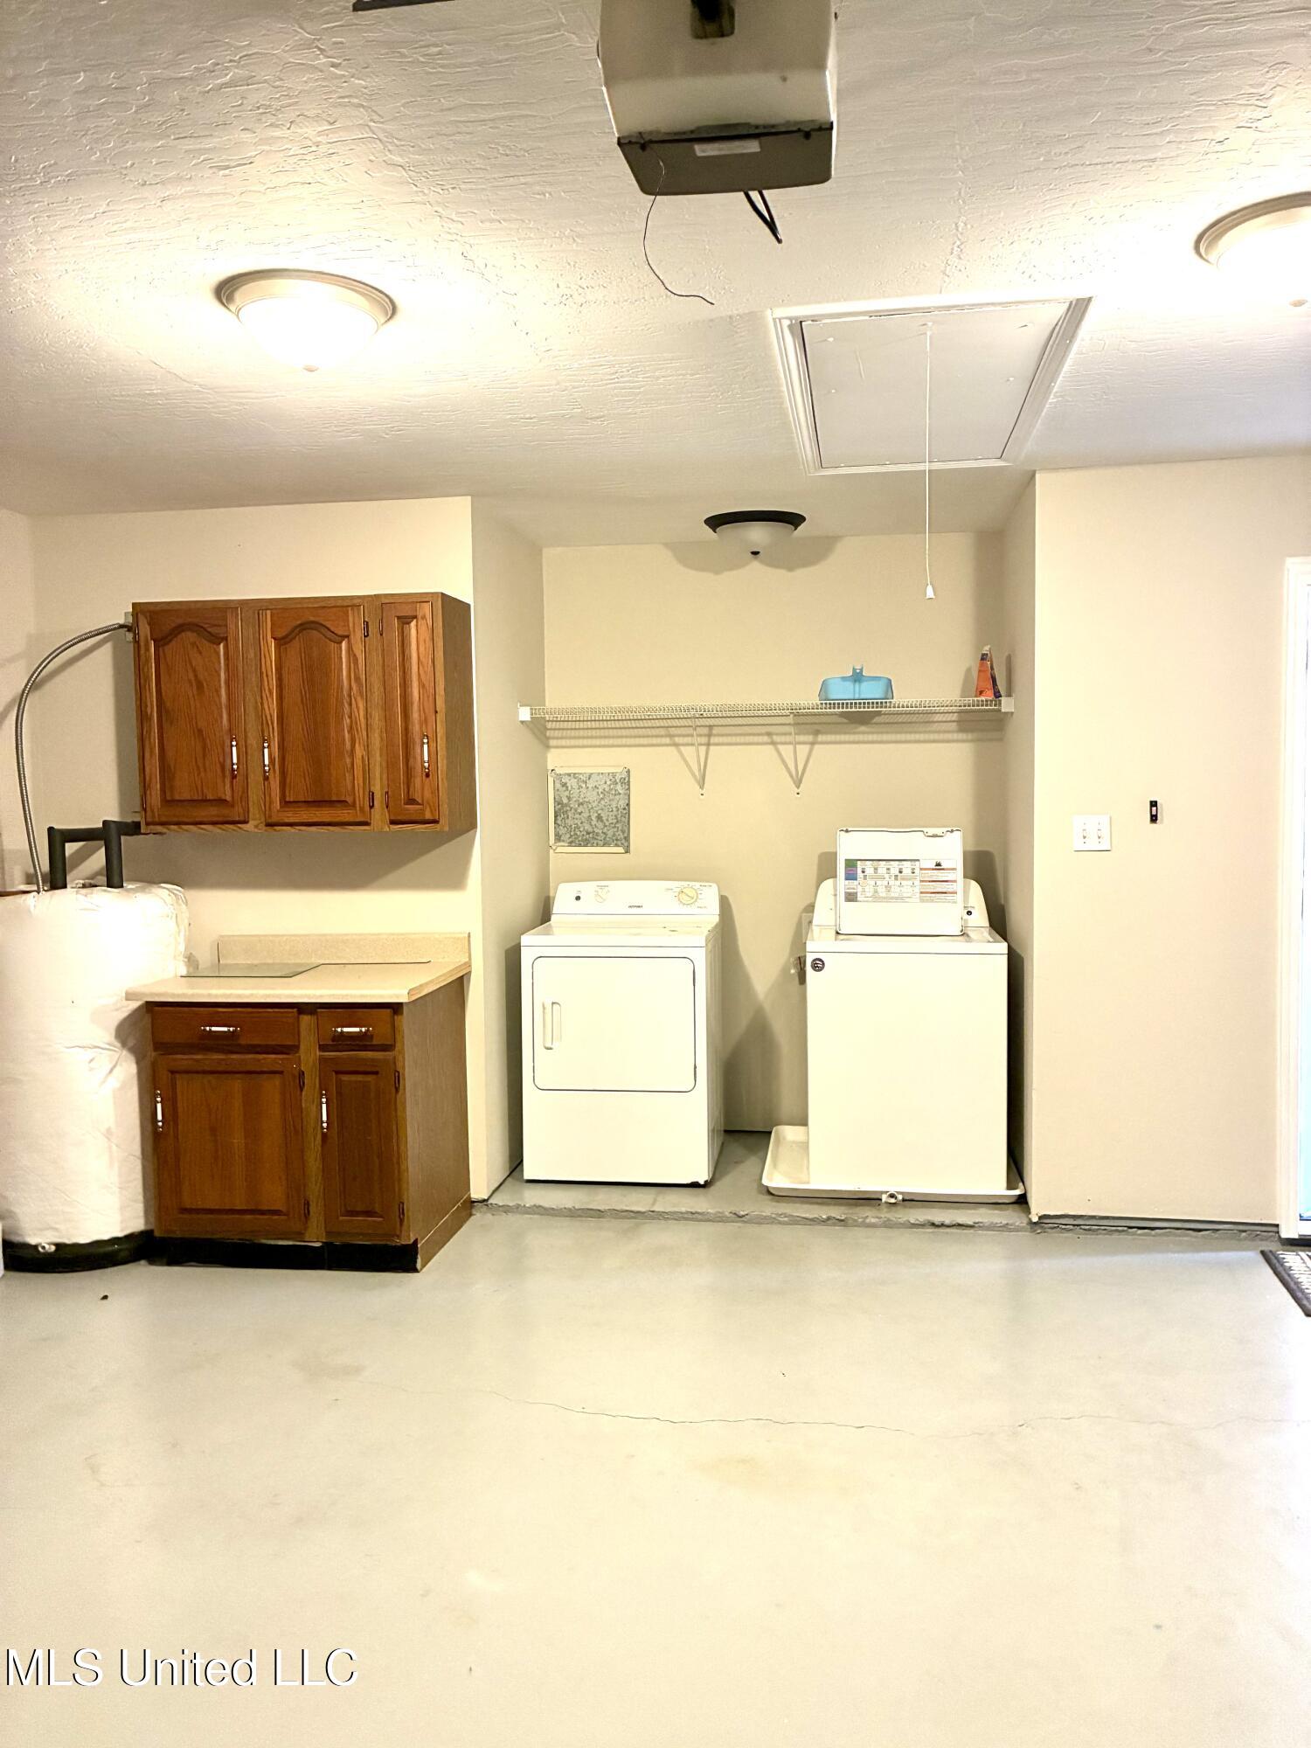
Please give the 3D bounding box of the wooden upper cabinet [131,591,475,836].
[{"bbox_3d":[-1.181,-0.530,4.459,1.070,0.765,0.330,0,4,9],"label":"wooden upper cabinet"}]

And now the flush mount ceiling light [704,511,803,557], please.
[{"bbox_3d":[0.374,-1.258,4.907,0.377,0.128,0.377,0,4,9],"label":"flush mount ceiling light"}]

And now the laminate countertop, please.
[{"bbox_3d":[-1.159,0.307,4.367,0.932,0.142,0.625,0,4,9],"label":"laminate countertop"}]

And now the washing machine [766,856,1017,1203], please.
[{"bbox_3d":[0.910,0.555,4.918,0.750,1.120,0.710,0,4,9],"label":"washing machine"}]

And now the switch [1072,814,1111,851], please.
[{"bbox_3d":[1.409,-0.131,4.236,0.117,0.116,0.013,0,4,9],"label":"switch"}]

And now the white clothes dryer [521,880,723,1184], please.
[{"bbox_3d":[-0.100,0.583,5.093,0.690,1.070,0.640,0,4,9],"label":"white clothes dryer"}]

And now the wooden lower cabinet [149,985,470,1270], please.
[{"bbox_3d":[-1.132,0.796,4.415,0.855,0.865,0.600,0,4,9],"label":"wooden lower cabinet"}]

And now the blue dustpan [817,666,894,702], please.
[{"bbox_3d":[0.772,-0.734,5.026,0.283,0.152,0.290,0,4,9],"label":"blue dustpan"}]

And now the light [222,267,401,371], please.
[{"bbox_3d":[-0.698,-1.085,2.642,0.350,0.134,0.350,0,4,9],"label":"light"}]

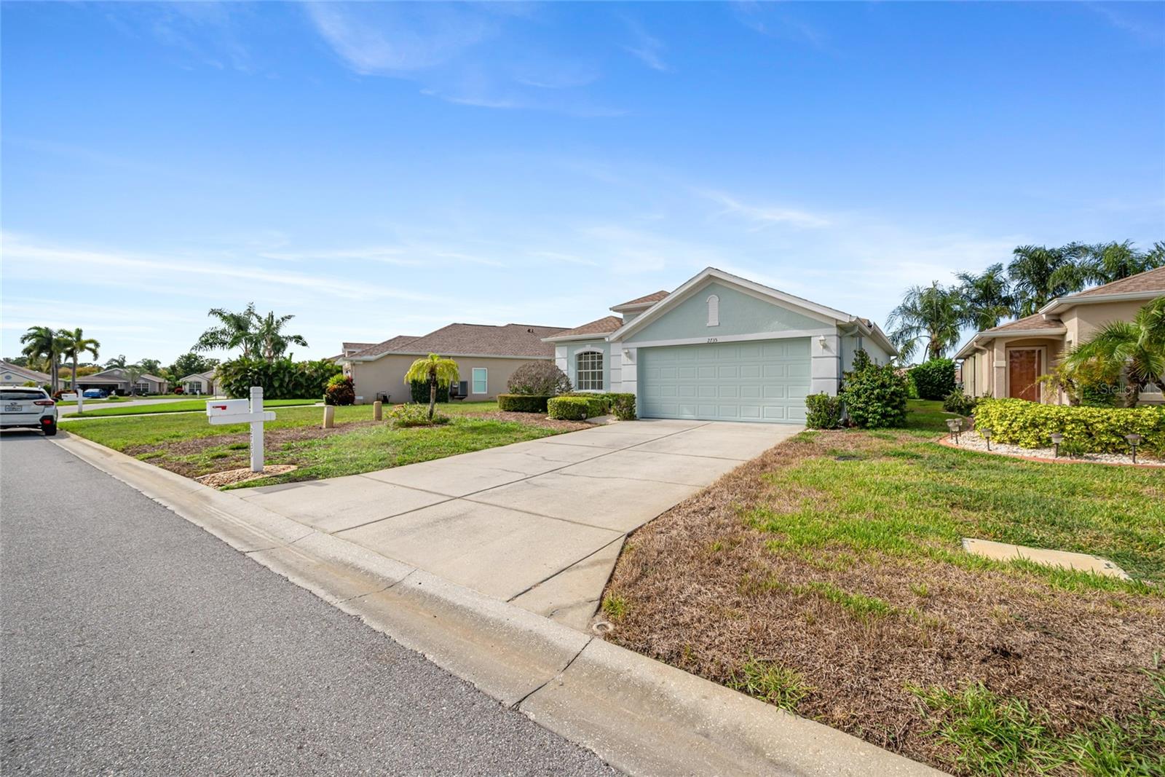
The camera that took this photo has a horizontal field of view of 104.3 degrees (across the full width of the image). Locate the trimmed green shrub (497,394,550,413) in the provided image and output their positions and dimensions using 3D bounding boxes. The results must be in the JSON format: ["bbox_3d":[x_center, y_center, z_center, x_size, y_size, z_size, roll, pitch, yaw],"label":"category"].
[{"bbox_3d":[-2.422,0.648,19.600,2.500,0.700,1.000,0,0,37],"label":"trimmed green shrub"}]

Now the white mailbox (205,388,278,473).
[{"bbox_3d":[-5.200,0.640,6.960,0.190,1.320,0.870,0,0,37],"label":"white mailbox"}]

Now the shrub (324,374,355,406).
[{"bbox_3d":[-13.387,0.066,25.000,1.550,1.720,1.550,0,0,-28],"label":"shrub"}]

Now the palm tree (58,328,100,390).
[{"bbox_3d":[-66.727,-3.386,60.000,3.800,9.100,3.800,0,0,42],"label":"palm tree"}]

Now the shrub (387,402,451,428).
[{"bbox_3d":[-5.077,0.799,14.000,1.750,0.550,1.500,0,0,-20],"label":"shrub"}]

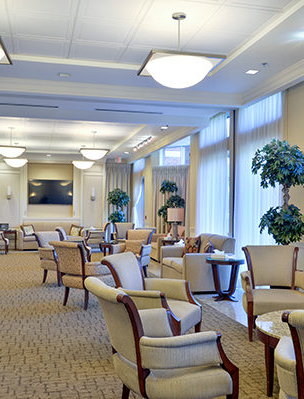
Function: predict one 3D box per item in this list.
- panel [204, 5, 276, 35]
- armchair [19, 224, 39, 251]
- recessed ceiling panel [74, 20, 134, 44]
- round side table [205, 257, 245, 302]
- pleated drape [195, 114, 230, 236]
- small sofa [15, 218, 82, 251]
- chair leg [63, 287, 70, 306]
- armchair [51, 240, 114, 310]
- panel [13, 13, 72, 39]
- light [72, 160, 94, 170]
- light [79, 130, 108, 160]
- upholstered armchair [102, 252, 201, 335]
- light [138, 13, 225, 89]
[{"bbox_3d":[0.847,-1.744,4.222,0.554,0.040,0.554,0,-1,-15],"label":"panel"},{"bbox_3d":[-3.865,1.199,13.652,0.726,0.829,0.806,0,-1,-15],"label":"armchair"},{"bbox_3d":[-0.495,-1.715,4.448,0.580,0.040,0.580,0,-1,-14],"label":"recessed ceiling panel"},{"bbox_3d":[1.069,1.158,6.290,0.620,0.574,0.620,0,-1,0],"label":"round side table"},{"bbox_3d":[1.192,-0.037,8.659,0.120,3.040,1.580,0,-1,-14],"label":"pleated drape"},{"bbox_3d":[-3.053,1.122,13.337,1.930,0.800,0.860,0,-1,-14],"label":"small sofa"},{"bbox_3d":[-1.156,1.302,5.851,0.050,0.267,0.091,-1,-2,39],"label":"chair leg"},{"bbox_3d":[-0.900,1.004,5.876,0.655,0.857,0.716,-1,-2,39],"label":"armchair"},{"bbox_3d":[-1.089,-1.720,4.304,0.580,0.040,0.580,0,-1,-14],"label":"panel"},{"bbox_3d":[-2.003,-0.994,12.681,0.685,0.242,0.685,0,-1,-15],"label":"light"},{"bbox_3d":[-1.386,-1.270,10.417,0.673,0.686,0.673,0,-1,-15],"label":"light"},{"bbox_3d":[-0.003,0.967,3.979,0.779,0.865,0.660,0,-1,23],"label":"upholstered armchair"},{"bbox_3d":[0.261,-1.405,4.145,0.695,0.695,0.695,0,-1,-15],"label":"light"}]

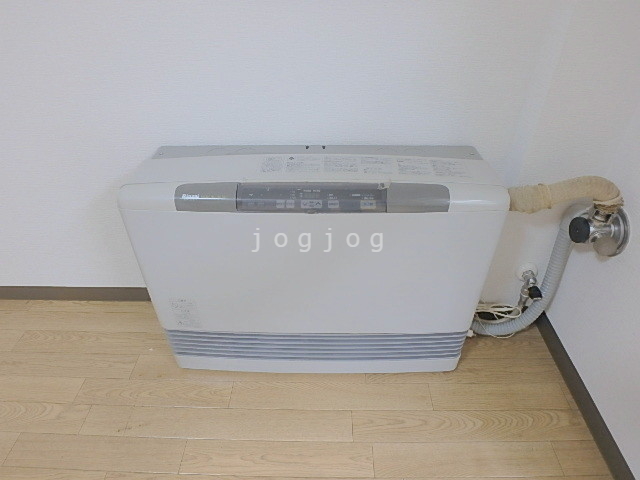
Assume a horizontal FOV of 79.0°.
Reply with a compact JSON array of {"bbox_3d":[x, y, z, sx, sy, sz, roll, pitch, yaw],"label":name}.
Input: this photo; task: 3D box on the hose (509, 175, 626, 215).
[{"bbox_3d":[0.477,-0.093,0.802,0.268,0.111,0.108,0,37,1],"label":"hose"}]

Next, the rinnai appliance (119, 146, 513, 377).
[{"bbox_3d":[-0.010,0.061,0.934,0.710,0.549,0.232,0,37,1],"label":"rinnai appliance"}]

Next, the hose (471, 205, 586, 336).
[{"bbox_3d":[0.516,0.082,0.985,0.185,0.473,0.079,0,37,1],"label":"hose"}]

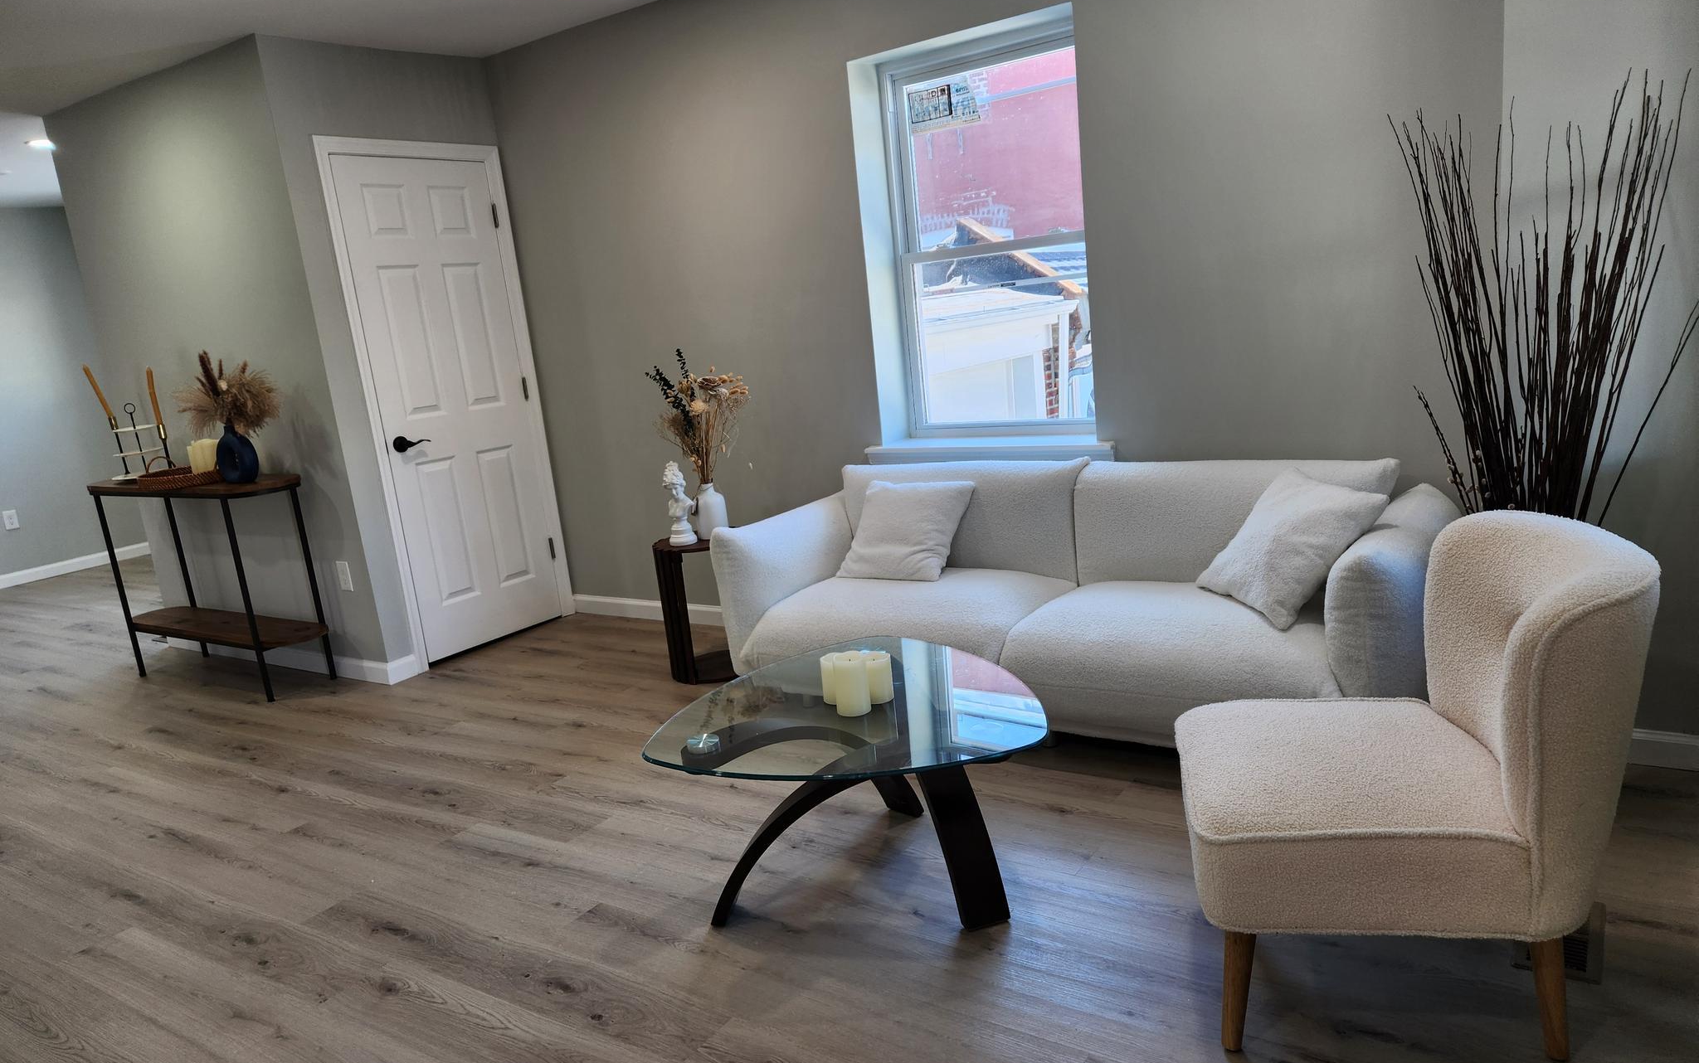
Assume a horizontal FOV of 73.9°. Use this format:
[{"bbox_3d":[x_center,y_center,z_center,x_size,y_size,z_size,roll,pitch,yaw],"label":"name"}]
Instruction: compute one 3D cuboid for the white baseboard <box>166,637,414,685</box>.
[{"bbox_3d":[-2.547,0.525,5.064,1.840,0.090,0.150,2,15,34],"label":"white baseboard"}]

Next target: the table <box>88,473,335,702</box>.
[{"bbox_3d":[-2.683,0.214,4.761,1.160,0.850,0.320,2,15,34],"label":"table"}]

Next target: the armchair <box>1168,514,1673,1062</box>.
[{"bbox_3d":[0.971,0.416,2.041,0.740,0.790,0.620,-3,12,14],"label":"armchair"}]

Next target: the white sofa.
[{"bbox_3d":[0.609,0.204,3.364,2.270,0.730,0.820,2,15,34],"label":"white sofa"}]

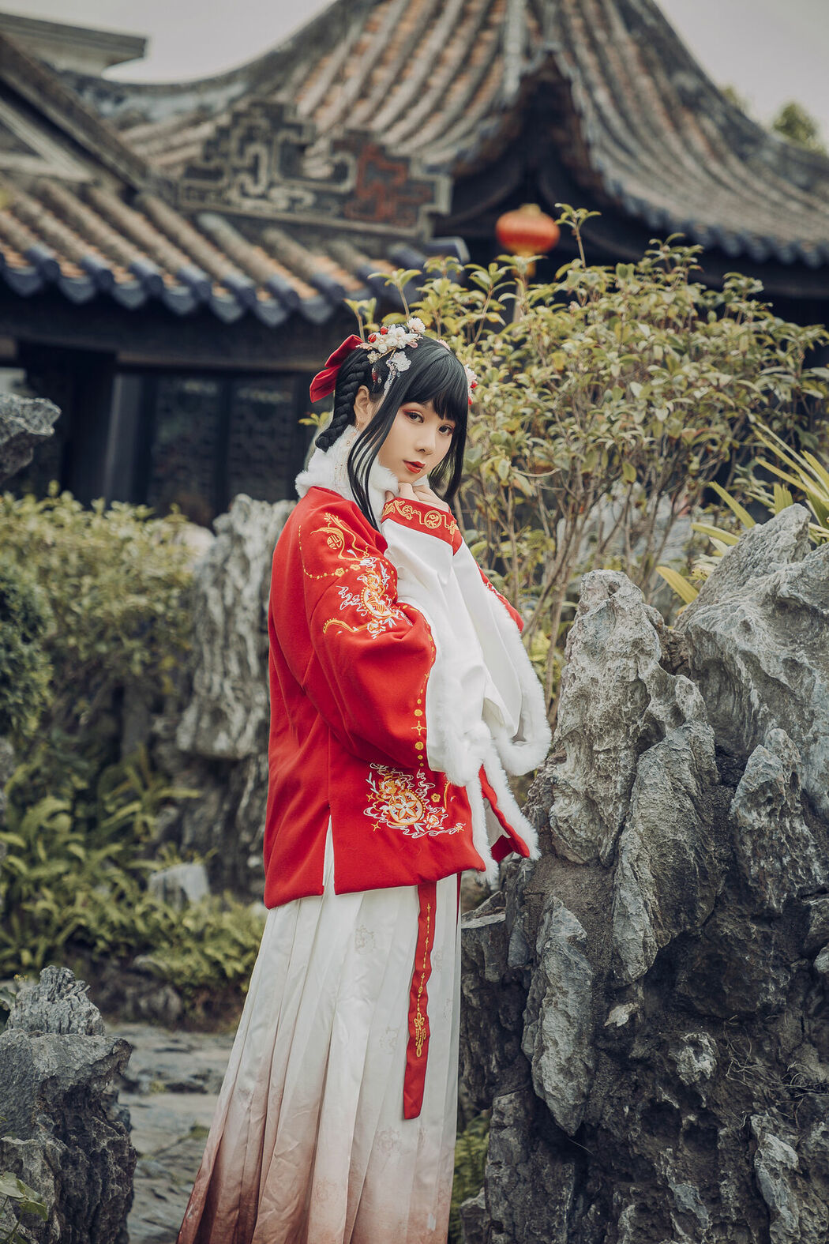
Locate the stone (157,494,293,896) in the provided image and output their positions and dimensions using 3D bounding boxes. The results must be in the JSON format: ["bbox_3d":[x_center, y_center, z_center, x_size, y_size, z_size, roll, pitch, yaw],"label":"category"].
[{"bbox_3d":[-0.470,0.202,9.000,0.430,1.100,0.380,4,3,-3],"label":"stone"}]

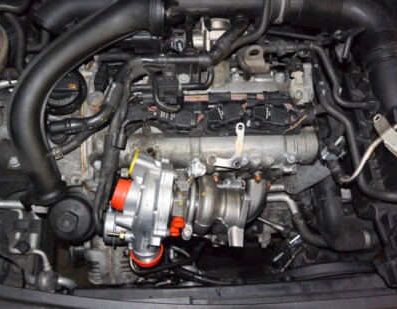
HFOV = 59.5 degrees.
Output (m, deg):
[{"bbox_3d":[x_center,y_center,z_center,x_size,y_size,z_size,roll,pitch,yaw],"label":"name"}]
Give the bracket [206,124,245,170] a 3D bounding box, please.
[{"bbox_3d":[0.044,-0.015,0.575,0.064,0.025,0.080,0,60,0],"label":"bracket"}]

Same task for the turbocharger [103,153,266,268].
[{"bbox_3d":[-0.019,0.099,0.585,0.265,0.150,0.155,0,60,0],"label":"turbocharger"}]

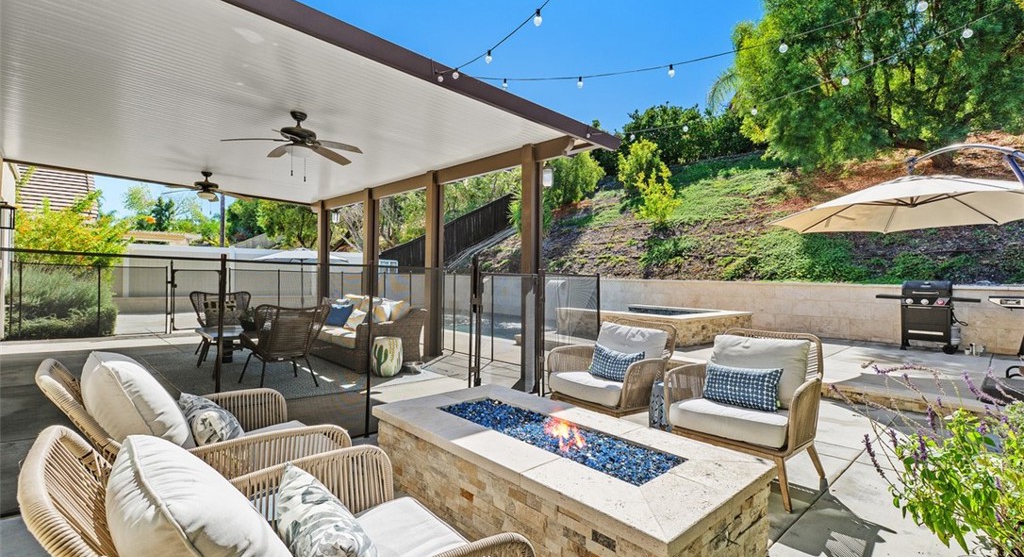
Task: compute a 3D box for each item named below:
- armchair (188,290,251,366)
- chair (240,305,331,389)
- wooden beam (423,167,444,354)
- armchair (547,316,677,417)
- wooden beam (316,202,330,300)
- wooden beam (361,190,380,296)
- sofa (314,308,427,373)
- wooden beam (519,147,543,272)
[{"bbox_3d":[-4.270,0.673,6.680,0.770,0.880,0.720,-1,2,-44],"label":"armchair"},{"bbox_3d":[-2.560,0.727,5.090,0.770,0.870,0.720,-1,2,-40],"label":"chair"},{"bbox_3d":[-1.093,-0.173,6.380,0.170,2.625,0.170,-1,2,-44],"label":"wooden beam"},{"bbox_3d":[0.790,0.801,3.660,0.760,0.830,0.740,-1,2,-40],"label":"armchair"},{"bbox_3d":[-3.790,-0.246,9.150,0.170,2.604,0.170,-1,2,-44],"label":"wooden beam"},{"bbox_3d":[-2.393,-0.209,7.750,0.170,2.613,0.170,-1,2,-44],"label":"wooden beam"},{"bbox_3d":[-2.200,0.738,6.570,0.920,0.780,2.000,-1,2,-44],"label":"sofa"},{"bbox_3d":[0.213,-0.122,4.850,0.170,2.612,0.170,-1,2,-44],"label":"wooden beam"}]

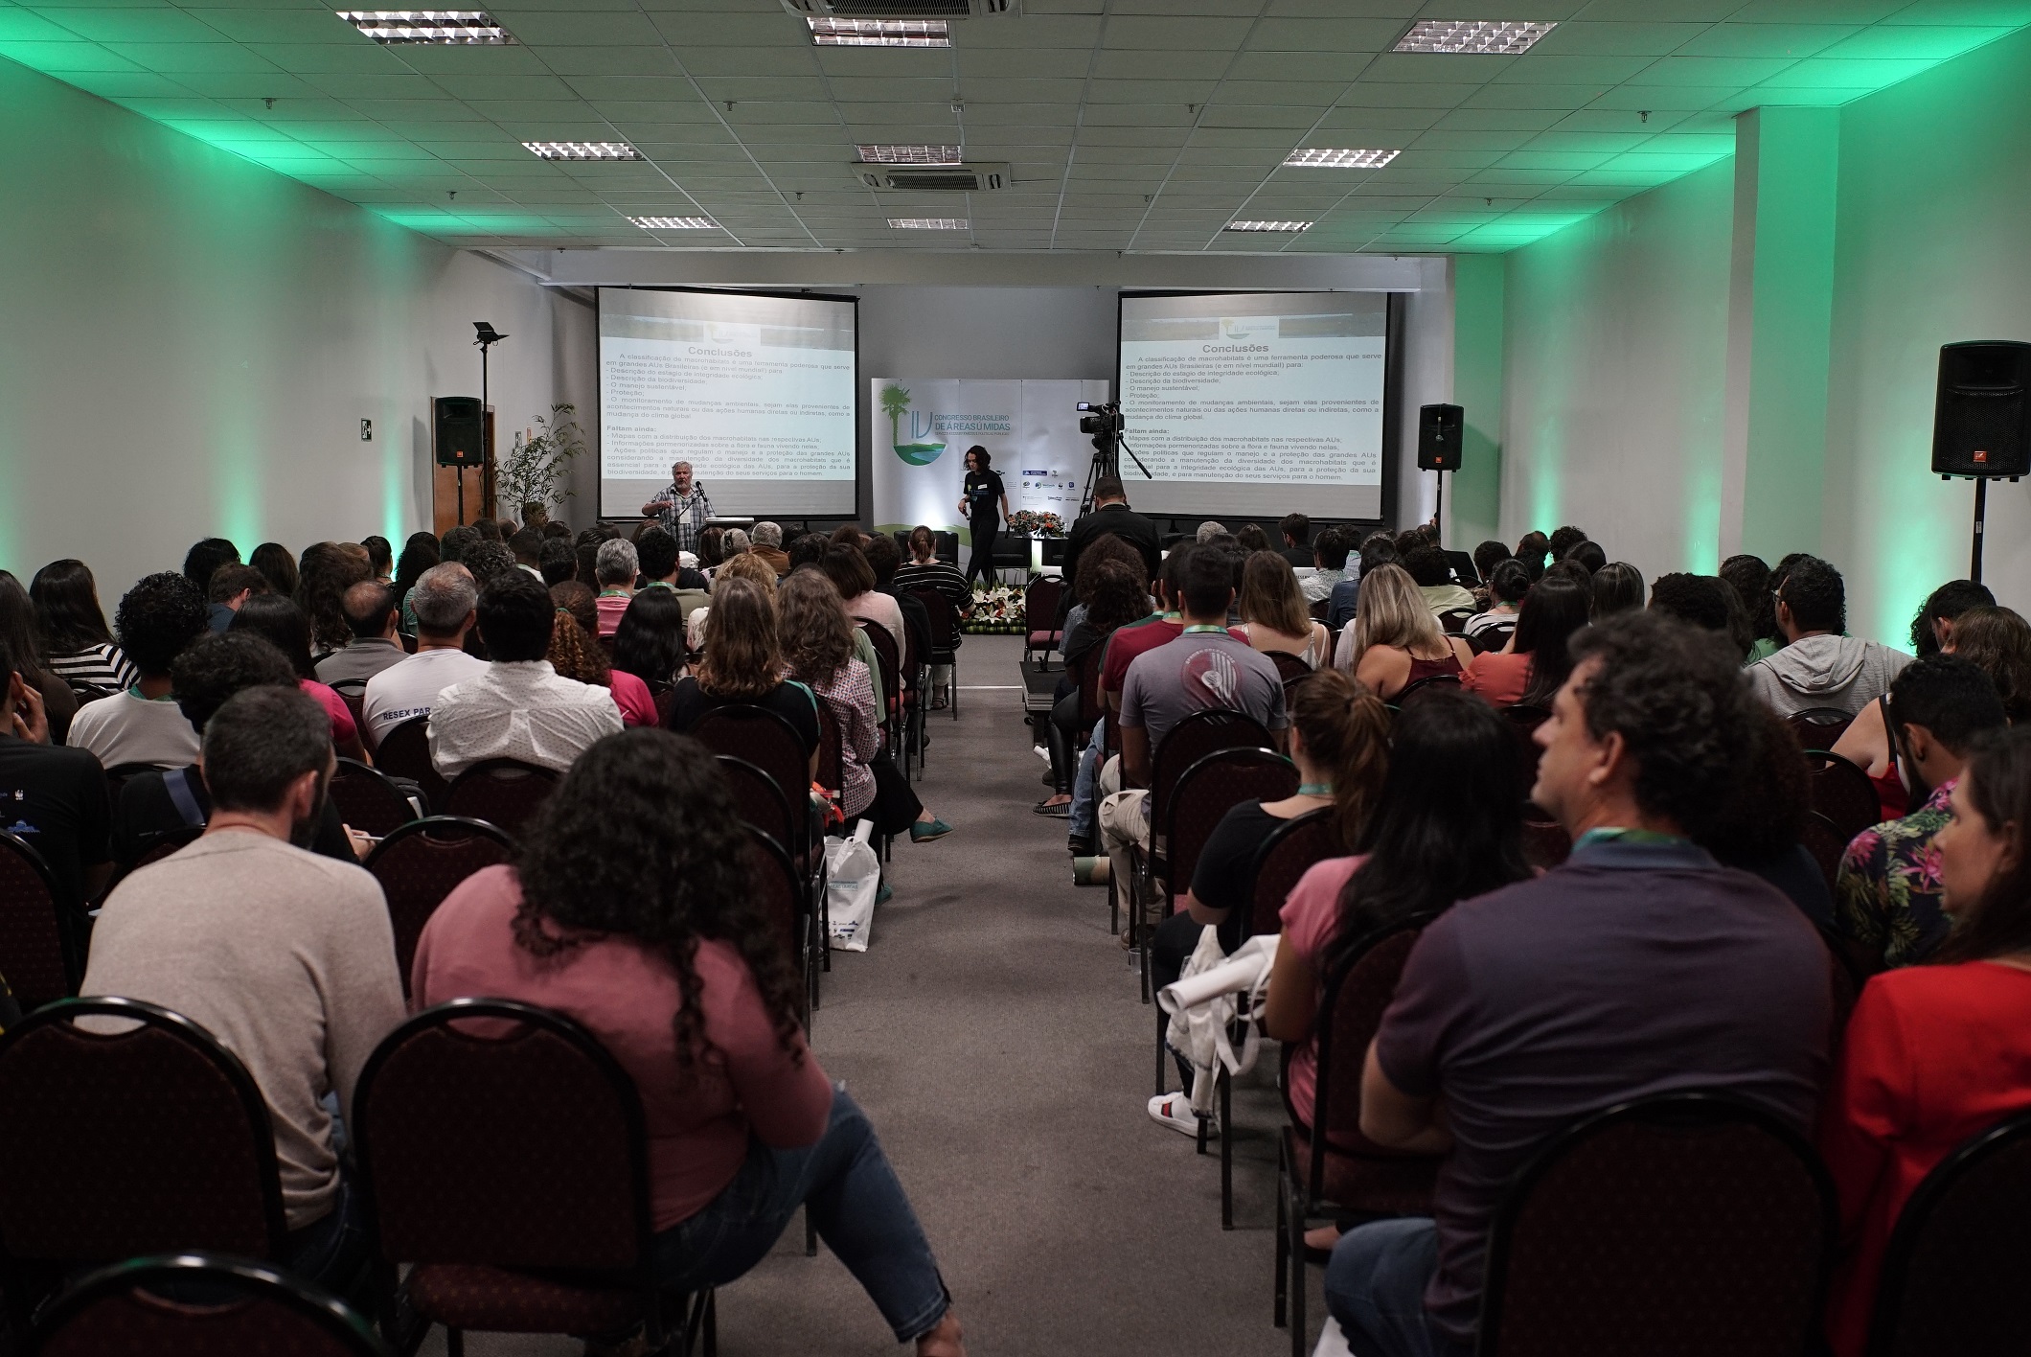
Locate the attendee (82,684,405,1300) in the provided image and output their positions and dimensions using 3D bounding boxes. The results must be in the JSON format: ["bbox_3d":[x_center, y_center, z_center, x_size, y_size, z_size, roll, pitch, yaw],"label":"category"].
[{"bbox_3d":[-1.174,0.662,3.204,0.530,1.333,0.780,0,6,0],"label":"attendee"}]

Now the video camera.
[{"bbox_3d":[0.515,-1.576,12.006,0.320,0.220,0.170,6,8,44],"label":"video camera"}]

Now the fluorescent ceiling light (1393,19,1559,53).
[{"bbox_3d":[1.892,-2.695,8.208,0.610,0.070,0.610,0,6,0],"label":"fluorescent ceiling light"}]

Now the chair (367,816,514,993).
[{"bbox_3d":[-1.205,0.733,4.454,0.450,0.940,0.560,0,6,0],"label":"chair"}]

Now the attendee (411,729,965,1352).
[{"bbox_3d":[-0.490,0.670,3.182,0.760,1.210,0.900,1,6,9],"label":"attendee"}]

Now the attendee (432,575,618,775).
[{"bbox_3d":[-1.291,0.397,5.457,0.530,1.407,0.750,0,6,0],"label":"attendee"}]

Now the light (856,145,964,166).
[{"bbox_3d":[-0.597,-3.041,11.413,0.620,0.070,0.620,0,6,-1],"label":"light"}]

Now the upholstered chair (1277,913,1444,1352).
[{"bbox_3d":[0.682,0.801,3.466,0.450,0.905,0.540,0,6,0],"label":"upholstered chair"}]

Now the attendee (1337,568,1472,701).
[{"bbox_3d":[1.446,0.208,7.323,0.460,1.280,0.800,0,6,-1],"label":"attendee"}]

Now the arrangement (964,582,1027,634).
[{"bbox_3d":[-0.203,-0.733,20.130,0.850,0.530,0.450,0,6,0],"label":"arrangement"}]

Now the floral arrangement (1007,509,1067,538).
[{"bbox_3d":[0.212,-1.647,21.145,0.650,0.300,0.450,0,6,-1],"label":"floral arrangement"}]

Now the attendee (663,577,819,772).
[{"bbox_3d":[-0.900,0.310,6.708,0.500,1.333,0.750,0,6,0],"label":"attendee"}]

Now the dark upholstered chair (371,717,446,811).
[{"bbox_3d":[-1.724,0.551,6.224,0.450,0.940,0.560,0,6,0],"label":"dark upholstered chair"}]

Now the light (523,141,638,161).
[{"bbox_3d":[-2.457,-3.051,11.394,0.620,0.070,0.620,0,6,-1],"label":"light"}]

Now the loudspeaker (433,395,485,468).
[{"bbox_3d":[-4.125,-1.841,14.701,0.340,0.520,0.330,-1,6,-12],"label":"loudspeaker"}]

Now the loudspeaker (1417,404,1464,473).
[{"bbox_3d":[3.274,-1.851,15.217,0.340,0.520,0.310,2,6,11],"label":"loudspeaker"}]

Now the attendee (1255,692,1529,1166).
[{"bbox_3d":[0.705,0.642,3.749,0.500,1.289,0.750,0,6,0],"label":"attendee"}]

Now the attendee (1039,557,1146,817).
[{"bbox_3d":[0.372,0.065,8.806,0.520,1.250,0.850,-1,6,-9],"label":"attendee"}]

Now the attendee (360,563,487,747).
[{"bbox_3d":[-1.633,0.278,6.145,0.520,1.340,0.800,1,6,4],"label":"attendee"}]

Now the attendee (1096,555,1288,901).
[{"bbox_3d":[0.536,0.257,6.284,0.560,1.380,0.850,0,6,-4],"label":"attendee"}]

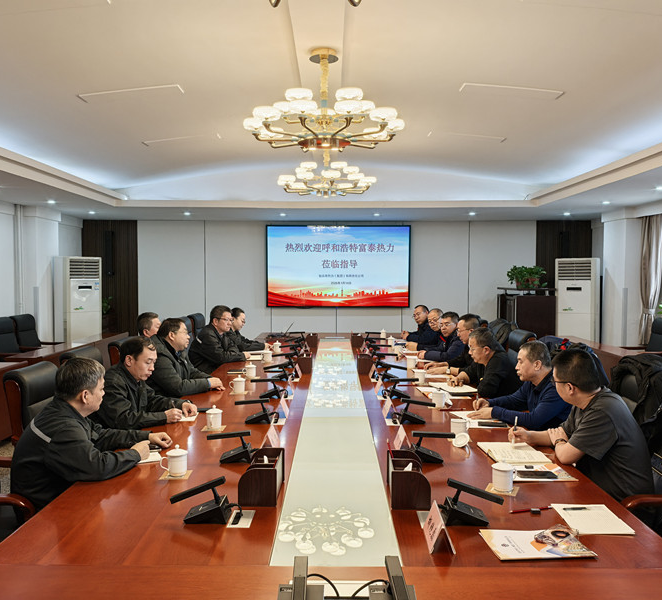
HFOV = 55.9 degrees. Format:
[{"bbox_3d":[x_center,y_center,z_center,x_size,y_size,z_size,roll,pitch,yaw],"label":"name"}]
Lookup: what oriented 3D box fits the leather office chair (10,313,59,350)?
[{"bbox_3d":[-3.744,0.734,8.149,0.680,1.060,0.620,0,2,0],"label":"leather office chair"}]

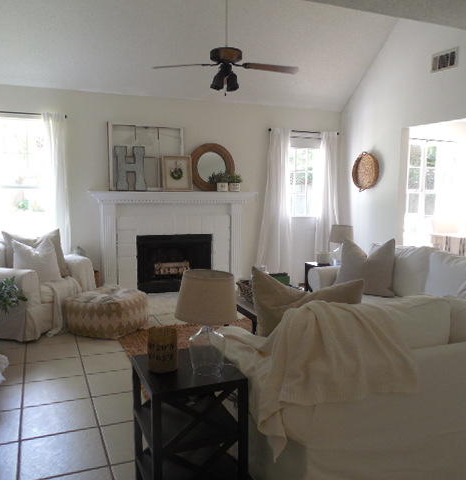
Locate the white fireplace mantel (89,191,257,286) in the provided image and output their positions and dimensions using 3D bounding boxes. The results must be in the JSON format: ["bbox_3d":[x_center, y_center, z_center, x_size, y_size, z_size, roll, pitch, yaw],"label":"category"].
[{"bbox_3d":[-0.713,0.028,6.000,2.150,1.300,0.250,-2,6,-23],"label":"white fireplace mantel"}]

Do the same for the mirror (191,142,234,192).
[{"bbox_3d":[-0.257,-0.970,6.160,0.610,0.620,0.060,-2,-2,-23],"label":"mirror"}]

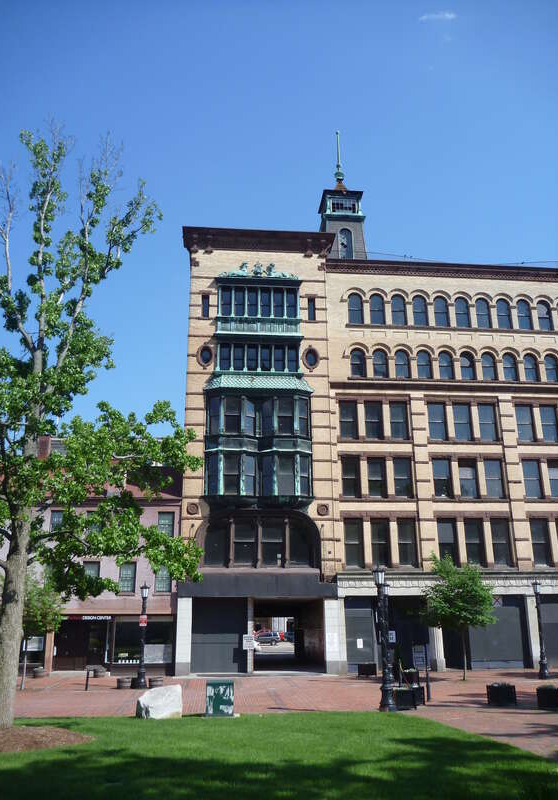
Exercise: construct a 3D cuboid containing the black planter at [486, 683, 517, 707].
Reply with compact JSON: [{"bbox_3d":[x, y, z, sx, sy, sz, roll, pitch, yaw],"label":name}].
[{"bbox_3d":[7.796,10.341,22.739,0.780,0.618,0.750,-1,-18,0],"label":"black planter"}]

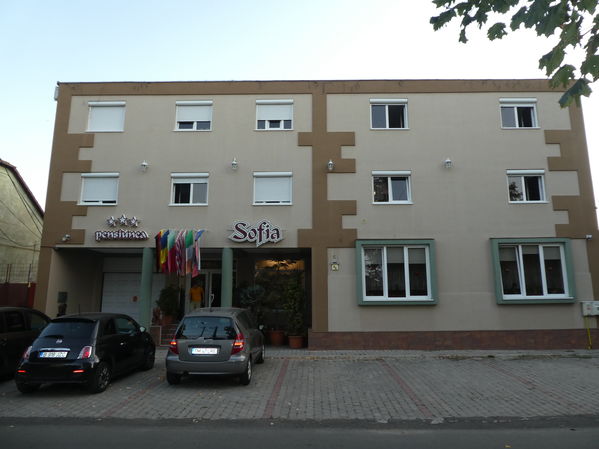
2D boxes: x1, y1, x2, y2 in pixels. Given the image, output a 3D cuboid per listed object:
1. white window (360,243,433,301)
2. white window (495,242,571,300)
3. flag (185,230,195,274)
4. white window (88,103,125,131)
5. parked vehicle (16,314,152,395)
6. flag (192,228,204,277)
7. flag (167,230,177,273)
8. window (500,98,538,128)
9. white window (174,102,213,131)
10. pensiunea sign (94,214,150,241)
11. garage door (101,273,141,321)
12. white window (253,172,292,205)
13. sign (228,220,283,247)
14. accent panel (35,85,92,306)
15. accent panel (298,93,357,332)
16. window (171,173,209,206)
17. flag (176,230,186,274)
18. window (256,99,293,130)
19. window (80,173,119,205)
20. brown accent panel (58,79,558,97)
[{"bbox_3d":[3.290,1.646,14.077,2.367,1.928,0.170,0,-10,1],"label":"white window"},{"bbox_3d":[8.237,1.675,14.586,2.345,1.940,0.140,0,-9,0],"label":"white window"},{"bbox_3d":[-3.605,0.942,13.825,0.306,1.460,0.350,0,-10,1],"label":"flag"},{"bbox_3d":[-7.178,-3.972,15.532,1.402,1.181,0.200,0,-9,0],"label":"white window"},{"bbox_3d":[-4.543,2.761,9.459,1.627,1.488,3.546,-1,-9,2],"label":"parked vehicle"},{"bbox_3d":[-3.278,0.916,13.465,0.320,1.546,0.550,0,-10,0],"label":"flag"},{"bbox_3d":[-4.367,0.935,14.372,0.343,1.460,0.300,0,-9,0],"label":"flag"},{"bbox_3d":[8.164,-4.088,15.480,1.426,1.202,0.200,0,-9,0],"label":"window"},{"bbox_3d":[-3.859,-3.936,15.221,1.373,1.180,0.150,0,-10,1],"label":"white window"},{"bbox_3d":[-5.971,0.142,14.060,1.827,0.923,0.130,0,-10,0],"label":"pensiunea sign"},{"bbox_3d":[-6.728,3.180,16.879,2.551,2.400,0.100,0,-10,1],"label":"garage door"},{"bbox_3d":[-0.958,-1.266,15.055,1.423,1.222,0.200,0,-9,0],"label":"white window"},{"bbox_3d":[-1.474,0.313,14.283,1.891,0.959,0.140,0,-10,1],"label":"sign"},{"bbox_3d":[-7.979,-0.953,14.372,1.414,8.337,0.120,0,-10,0],"label":"accent panel"},{"bbox_3d":[0.968,-0.616,14.522,2.030,8.522,0.060,0,-10,1],"label":"accent panel"},{"bbox_3d":[-3.787,-1.176,14.384,1.328,1.170,0.180,0,-10,0],"label":"window"},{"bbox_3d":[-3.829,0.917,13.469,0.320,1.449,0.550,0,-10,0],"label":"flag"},{"bbox_3d":[-0.883,-3.859,14.835,1.341,1.156,0.180,0,-10,0],"label":"window"},{"bbox_3d":[-6.905,-1.199,14.408,1.341,1.144,0.180,0,-10,0],"label":"window"},{"bbox_3d":[0.622,-5.008,15.313,19.097,0.536,0.120,0,-10,1],"label":"brown accent panel"}]

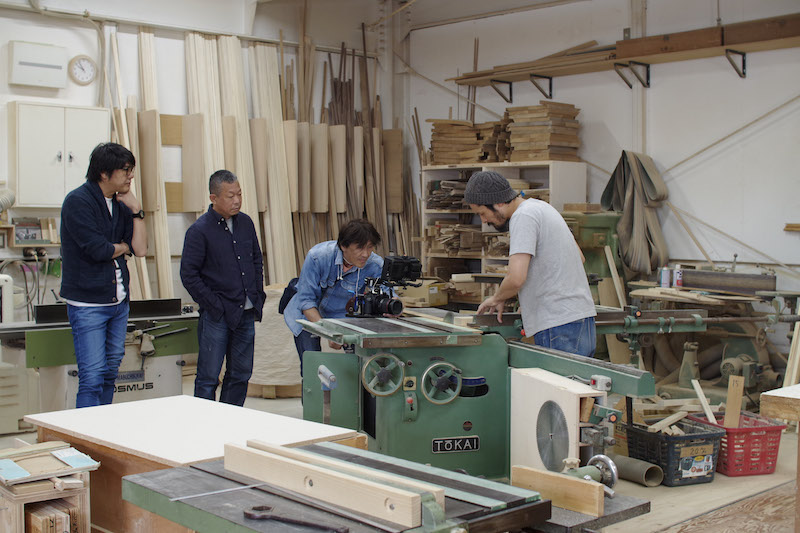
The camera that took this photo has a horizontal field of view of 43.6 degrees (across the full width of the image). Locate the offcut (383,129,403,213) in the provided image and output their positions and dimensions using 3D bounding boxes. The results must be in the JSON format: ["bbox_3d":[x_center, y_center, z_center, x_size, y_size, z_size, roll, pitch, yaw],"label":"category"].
[{"bbox_3d":[-0.106,-1.000,10.607,0.025,0.880,0.400,-3,5,-40],"label":"offcut"}]

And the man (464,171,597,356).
[{"bbox_3d":[0.683,0.323,5.150,0.640,1.630,0.470,1,4,18],"label":"man"}]

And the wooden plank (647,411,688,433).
[{"bbox_3d":[1.448,0.842,5.393,0.037,0.026,0.357,4,10,45],"label":"wooden plank"}]

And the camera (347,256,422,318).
[{"bbox_3d":[-0.087,0.120,5.600,0.330,0.310,0.280,4,5,44],"label":"camera"}]

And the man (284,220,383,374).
[{"bbox_3d":[-0.348,0.422,5.650,0.520,1.362,0.680,-3,5,-41],"label":"man"}]

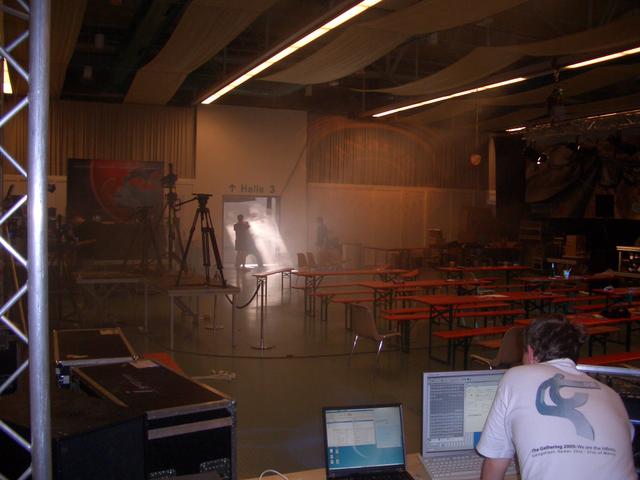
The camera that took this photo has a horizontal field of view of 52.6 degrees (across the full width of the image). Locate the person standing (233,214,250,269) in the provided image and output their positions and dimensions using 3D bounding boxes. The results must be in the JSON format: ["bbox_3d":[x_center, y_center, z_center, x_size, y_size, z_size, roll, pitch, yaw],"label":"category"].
[{"bbox_3d":[-2.521,0.057,20.959,0.520,1.770,0.350,1,3,6],"label":"person standing"}]

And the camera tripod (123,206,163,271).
[{"bbox_3d":[-3.263,-0.044,11.895,0.650,1.140,0.620,1,3,0],"label":"camera tripod"}]

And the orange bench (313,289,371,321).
[{"bbox_3d":[0.843,1.176,11.690,2.200,0.460,0.250,0,3,-24],"label":"orange bench"}]

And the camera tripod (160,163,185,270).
[{"bbox_3d":[-2.655,-0.422,11.656,0.500,1.930,0.480,1,3,0],"label":"camera tripod"}]

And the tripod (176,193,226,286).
[{"bbox_3d":[-1.670,-0.005,9.360,0.720,1.330,0.650,0,3,-6],"label":"tripod"}]

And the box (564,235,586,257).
[{"bbox_3d":[5.542,0.113,14.117,0.420,0.480,0.380,2,3,27],"label":"box"}]

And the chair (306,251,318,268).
[{"bbox_3d":[-0.091,0.731,17.575,0.520,0.790,0.480,0,3,-22],"label":"chair"}]

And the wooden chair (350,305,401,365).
[{"bbox_3d":[0.686,1.177,8.212,0.500,0.770,0.460,-1,3,-33],"label":"wooden chair"}]

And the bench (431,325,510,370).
[{"bbox_3d":[2.428,1.359,8.079,2.200,0.460,0.250,0,3,-24],"label":"bench"}]

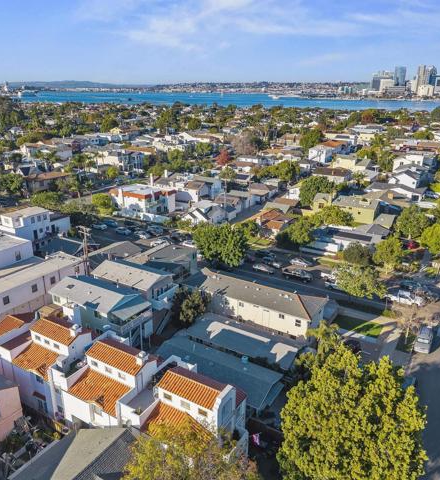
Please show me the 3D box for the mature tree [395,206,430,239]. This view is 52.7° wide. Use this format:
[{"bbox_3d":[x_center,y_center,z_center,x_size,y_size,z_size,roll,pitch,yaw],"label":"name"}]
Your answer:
[{"bbox_3d":[47.345,-4.160,108.739,8.496,8.799,8.496,12,22,29],"label":"mature tree"}]

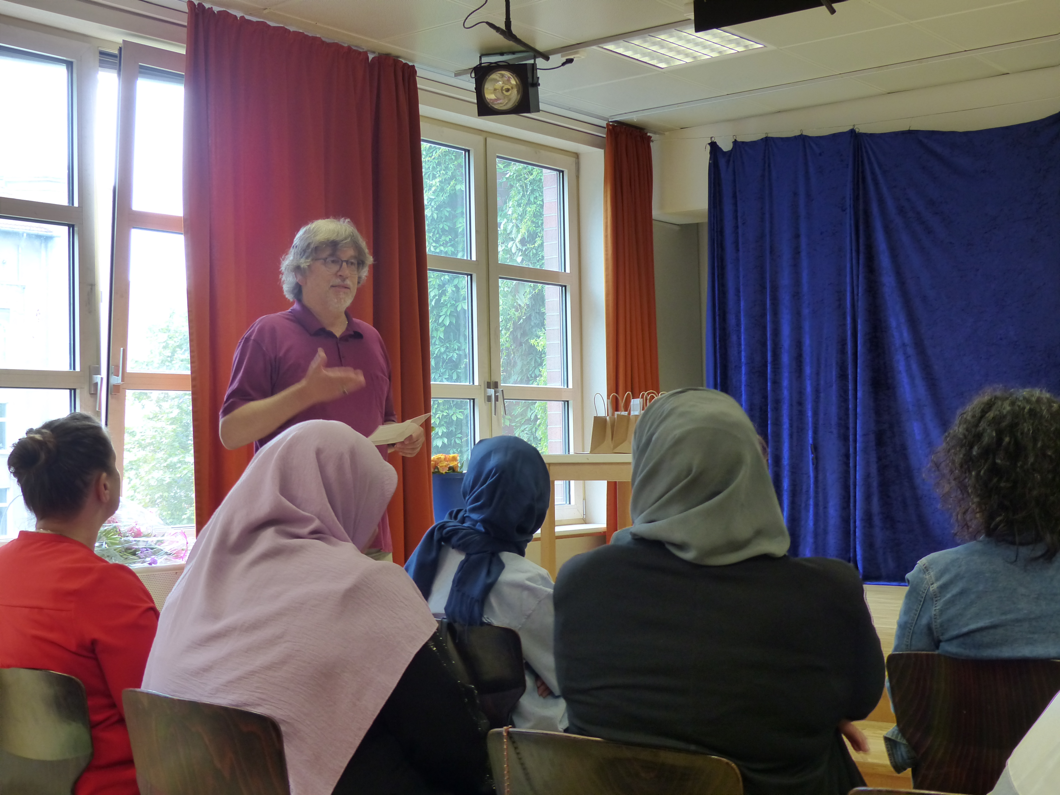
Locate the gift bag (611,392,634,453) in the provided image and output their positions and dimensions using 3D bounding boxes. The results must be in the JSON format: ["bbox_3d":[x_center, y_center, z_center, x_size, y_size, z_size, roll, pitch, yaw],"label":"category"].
[{"bbox_3d":[0.462,0.113,6.693,0.115,0.274,0.165,-3,-3,39],"label":"gift bag"}]

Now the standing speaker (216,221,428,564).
[{"bbox_3d":[-0.534,0.432,3.940,0.580,1.800,0.460,1,-3,-42],"label":"standing speaker"}]

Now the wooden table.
[{"bbox_3d":[0.547,0.622,6.919,0.770,0.730,0.700,-3,-3,39],"label":"wooden table"}]

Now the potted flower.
[{"bbox_3d":[-0.405,0.491,7.439,0.230,0.430,0.230,-1,-2,0],"label":"potted flower"}]

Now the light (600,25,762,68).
[{"bbox_3d":[0.690,-1.597,6.789,0.610,0.070,0.600,-3,-3,39],"label":"light"}]

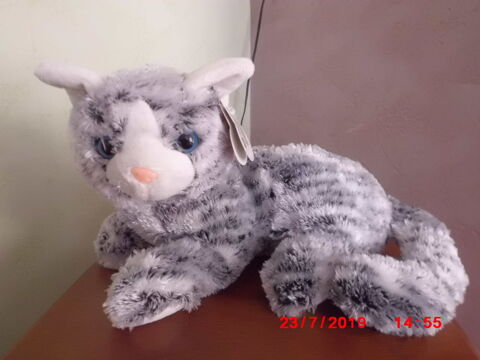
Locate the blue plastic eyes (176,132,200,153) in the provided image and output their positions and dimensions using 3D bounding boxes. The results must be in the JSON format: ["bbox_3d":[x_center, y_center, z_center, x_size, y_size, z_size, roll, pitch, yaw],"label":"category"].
[{"bbox_3d":[-0.052,-0.037,0.355,0.021,0.021,0.013,-7,12,-12],"label":"blue plastic eyes"}]

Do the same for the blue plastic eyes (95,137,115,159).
[{"bbox_3d":[-0.132,-0.032,0.352,0.021,0.021,0.013,-2,12,8],"label":"blue plastic eyes"}]

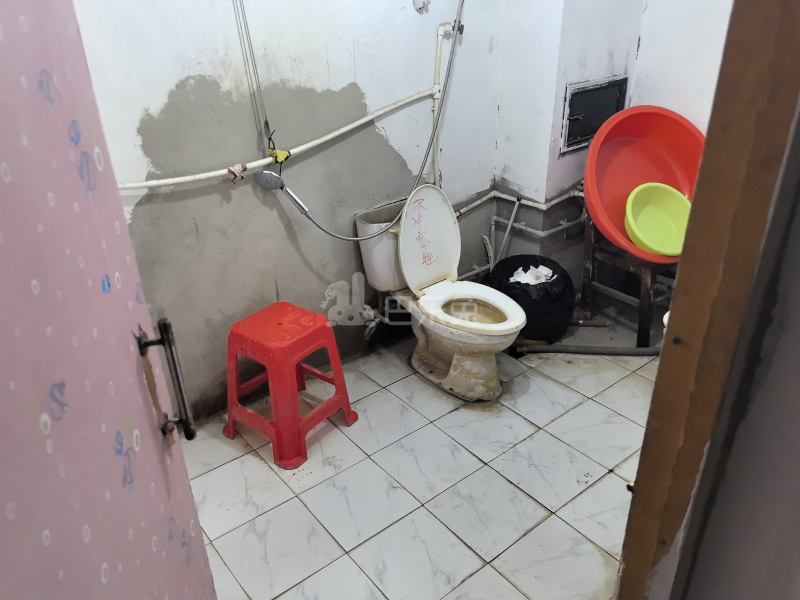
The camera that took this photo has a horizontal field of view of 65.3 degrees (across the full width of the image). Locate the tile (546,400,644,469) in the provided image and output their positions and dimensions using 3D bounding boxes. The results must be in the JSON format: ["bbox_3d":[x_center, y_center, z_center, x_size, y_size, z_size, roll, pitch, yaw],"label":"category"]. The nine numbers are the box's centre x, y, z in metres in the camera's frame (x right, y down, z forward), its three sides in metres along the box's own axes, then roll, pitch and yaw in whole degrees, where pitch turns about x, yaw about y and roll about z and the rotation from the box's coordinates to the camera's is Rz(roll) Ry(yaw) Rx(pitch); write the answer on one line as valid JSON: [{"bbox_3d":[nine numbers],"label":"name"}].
[{"bbox_3d":[0.754,0.503,2.356,0.300,0.010,0.300,-21,33,-33],"label":"tile"}]

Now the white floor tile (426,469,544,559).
[{"bbox_3d":[0.285,0.684,2.027,0.300,0.010,0.300,-21,33,-33],"label":"white floor tile"}]

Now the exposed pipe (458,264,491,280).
[{"bbox_3d":[0.389,-0.140,3.267,0.260,0.030,0.030,-21,33,-33],"label":"exposed pipe"}]

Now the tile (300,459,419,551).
[{"bbox_3d":[-0.136,0.670,2.073,0.300,0.010,0.300,-21,33,-33],"label":"tile"}]

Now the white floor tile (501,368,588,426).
[{"bbox_3d":[0.567,0.400,2.566,0.300,0.010,0.300,-21,33,-33],"label":"white floor tile"}]

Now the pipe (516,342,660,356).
[{"bbox_3d":[0.855,0.230,2.823,0.651,0.045,0.045,0,27,3],"label":"pipe"}]

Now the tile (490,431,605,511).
[{"bbox_3d":[0.520,0.594,2.191,0.300,0.010,0.300,-21,33,-33],"label":"tile"}]

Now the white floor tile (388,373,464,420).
[{"bbox_3d":[0.148,0.385,2.608,0.300,0.010,0.300,-21,33,-33],"label":"white floor tile"}]

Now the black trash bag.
[{"bbox_3d":[0.616,0.004,2.928,0.390,0.340,0.380,5,28,12],"label":"black trash bag"}]

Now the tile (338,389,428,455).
[{"bbox_3d":[-0.086,0.475,2.445,0.300,0.010,0.300,-21,33,-33],"label":"tile"}]

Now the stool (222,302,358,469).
[{"bbox_3d":[-0.420,0.286,2.318,0.355,0.465,0.360,18,33,33],"label":"stool"}]

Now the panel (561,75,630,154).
[{"bbox_3d":[0.933,-0.883,2.958,0.450,0.310,0.035,-21,33,-33],"label":"panel"}]

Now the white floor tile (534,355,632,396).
[{"bbox_3d":[0.802,0.310,2.730,0.300,0.010,0.300,-21,33,-33],"label":"white floor tile"}]

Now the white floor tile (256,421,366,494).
[{"bbox_3d":[-0.321,0.565,2.281,0.300,0.010,0.300,-21,33,-33],"label":"white floor tile"}]

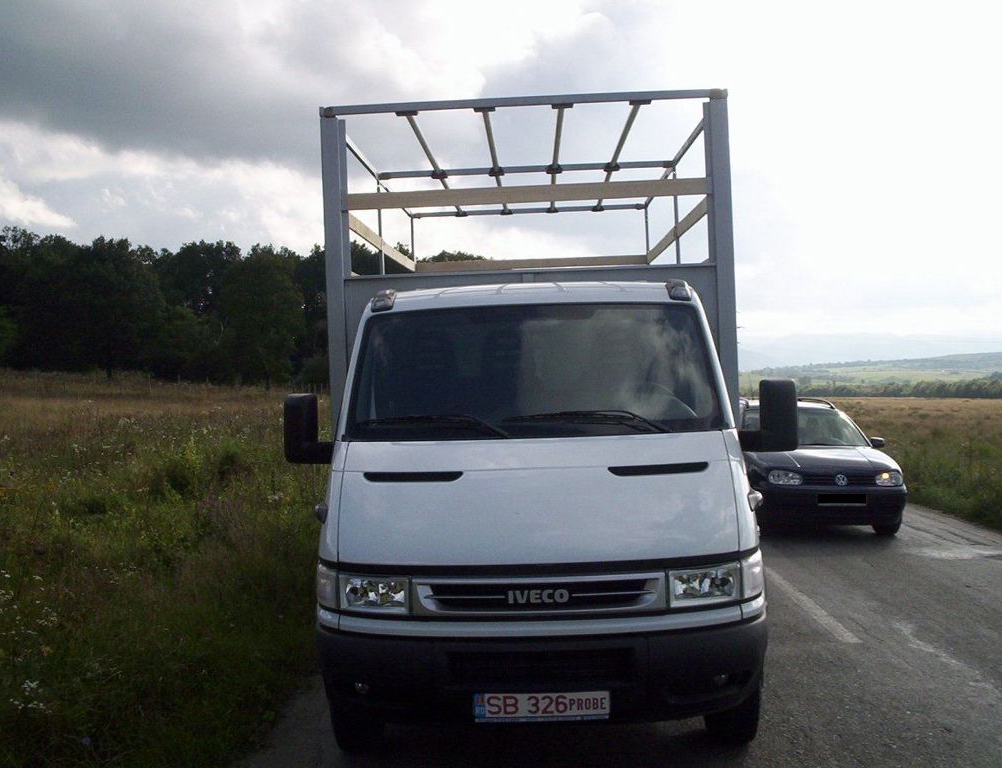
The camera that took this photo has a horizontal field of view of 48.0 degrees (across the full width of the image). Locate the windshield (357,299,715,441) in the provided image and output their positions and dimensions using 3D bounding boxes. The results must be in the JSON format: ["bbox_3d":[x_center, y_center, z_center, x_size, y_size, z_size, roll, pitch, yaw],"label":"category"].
[{"bbox_3d":[0.160,-0.070,5.290,1.720,0.790,0.170,-2,-39,2],"label":"windshield"}]

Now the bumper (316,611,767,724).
[{"bbox_3d":[0.155,1.145,4.620,1.920,0.370,0.500,-2,1,2],"label":"bumper"}]

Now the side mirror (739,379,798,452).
[{"bbox_3d":[1.261,0.148,5.300,0.270,0.340,0.150,-2,1,2],"label":"side mirror"}]

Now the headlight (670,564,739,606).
[{"bbox_3d":[0.829,0.817,4.580,0.285,0.160,0.140,-2,1,2],"label":"headlight"}]

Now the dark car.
[{"bbox_3d":[3.560,0.950,14.000,1.770,1.490,4.400,-1,1,0],"label":"dark car"}]

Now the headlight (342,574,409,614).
[{"bbox_3d":[-0.517,0.867,4.630,0.285,0.160,0.140,-2,1,2],"label":"headlight"}]

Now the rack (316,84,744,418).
[{"bbox_3d":[0.245,-0.585,8.620,2.270,2.100,4.600,-2,1,2],"label":"rack"}]

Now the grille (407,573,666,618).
[{"bbox_3d":[0.149,0.839,4.480,1.000,0.155,0.100,-2,1,2],"label":"grille"}]

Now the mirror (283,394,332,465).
[{"bbox_3d":[-0.919,0.218,5.380,0.250,0.340,0.150,-2,1,2],"label":"mirror"}]

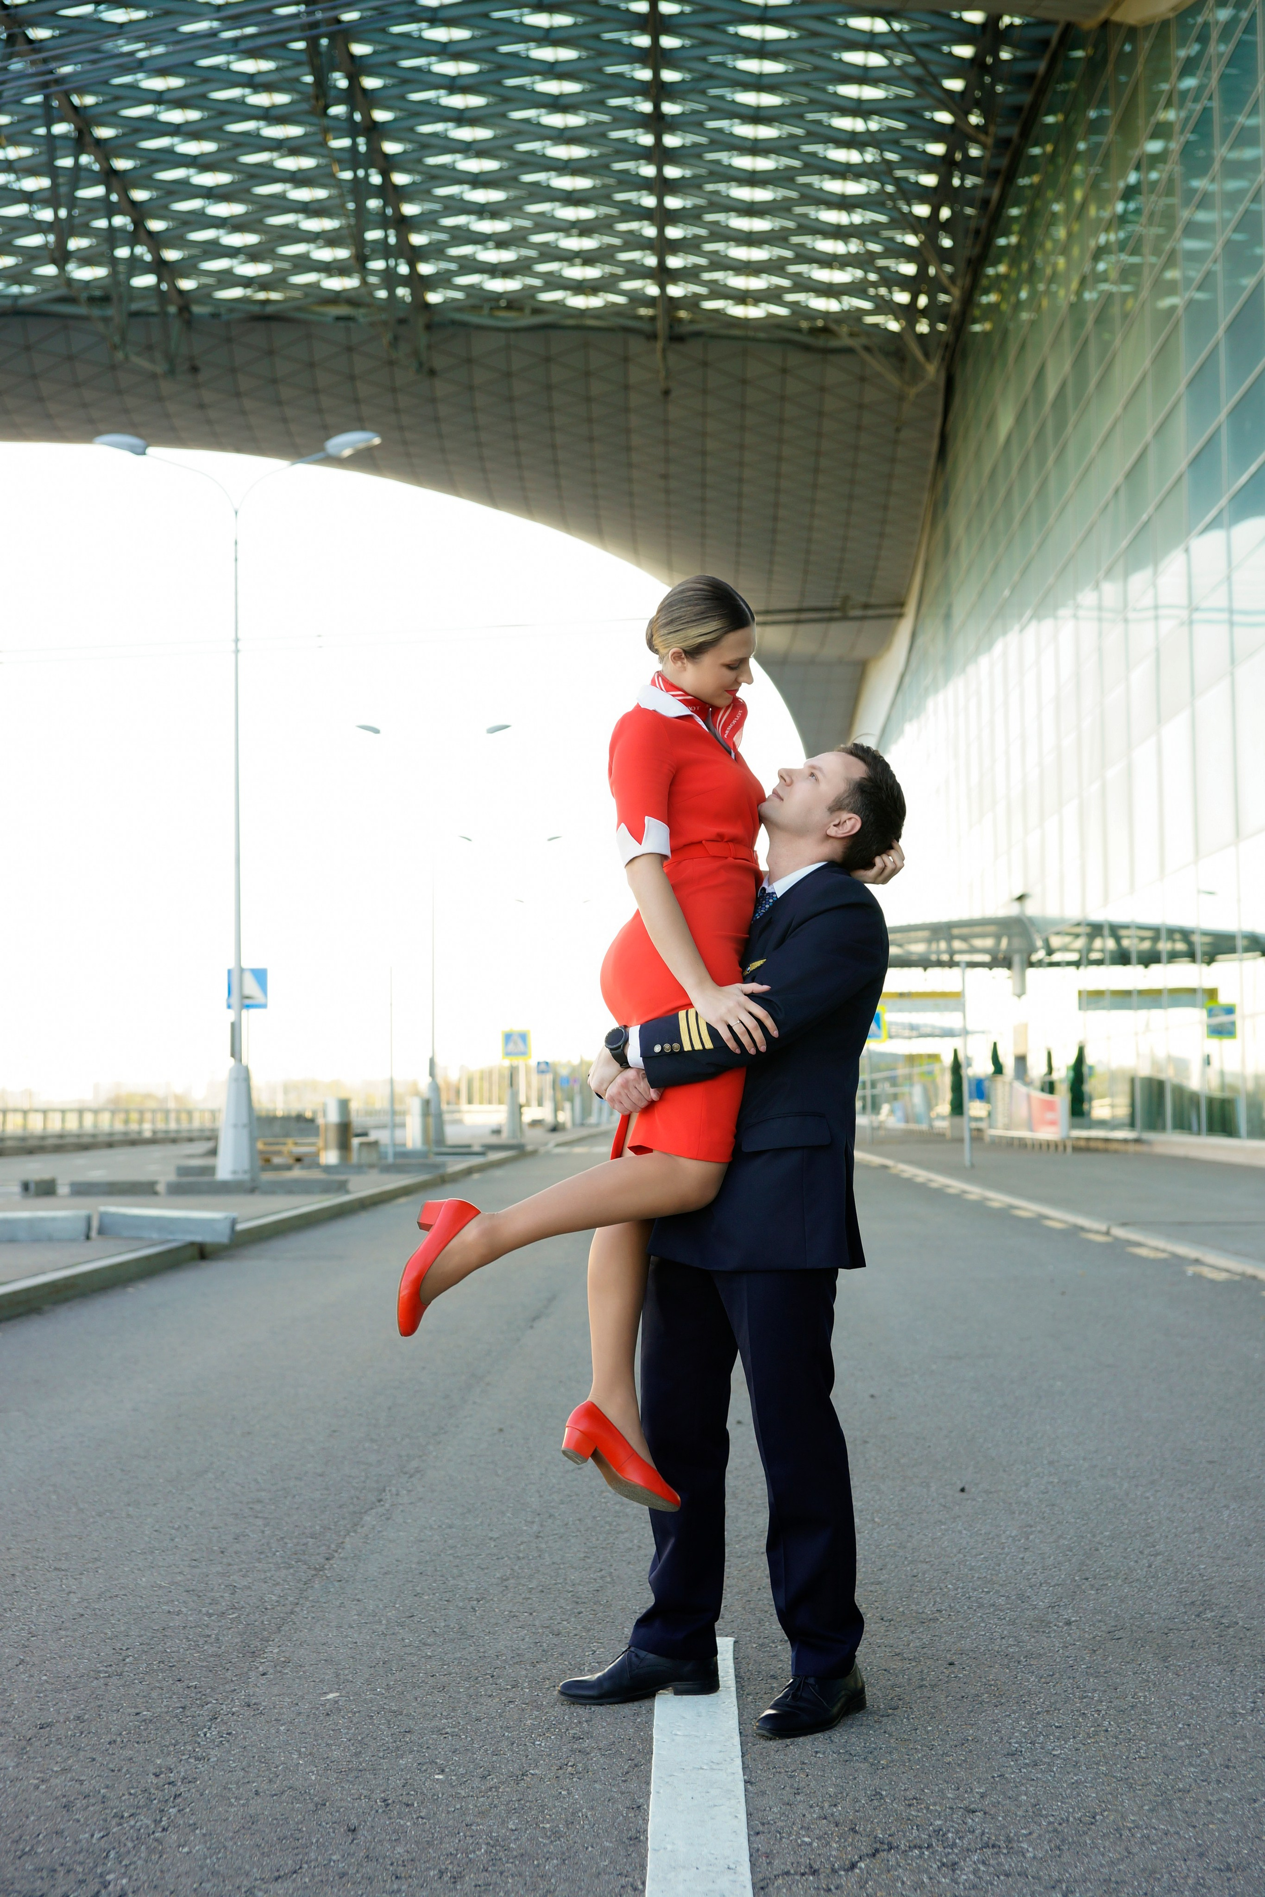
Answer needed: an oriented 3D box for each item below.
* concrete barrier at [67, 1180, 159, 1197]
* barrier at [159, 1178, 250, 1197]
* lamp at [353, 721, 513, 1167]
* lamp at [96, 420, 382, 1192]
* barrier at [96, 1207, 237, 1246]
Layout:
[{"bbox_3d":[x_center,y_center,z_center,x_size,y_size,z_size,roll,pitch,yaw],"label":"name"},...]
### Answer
[{"bbox_3d":[-5.832,2.709,26.737,1.000,0.165,0.190,0,-4,-7],"label":"concrete barrier"},{"bbox_3d":[-4.839,2.713,26.892,1.000,0.165,0.190,0,-4,-3],"label":"barrier"},{"bbox_3d":[-4.168,-0.215,50.105,3.340,9.110,0.500,0,-4,1],"label":"lamp"},{"bbox_3d":[-4.609,-1.662,27.802,3.400,9.010,0.500,0,-4,1],"label":"lamp"},{"bbox_3d":[-3.420,2.059,17.538,1.000,0.200,0.200,1,-4,8],"label":"barrier"}]

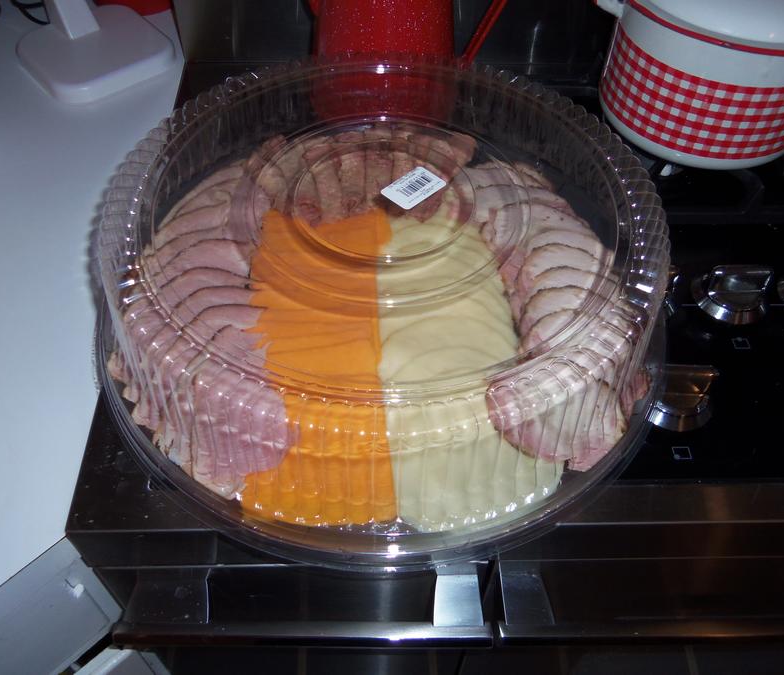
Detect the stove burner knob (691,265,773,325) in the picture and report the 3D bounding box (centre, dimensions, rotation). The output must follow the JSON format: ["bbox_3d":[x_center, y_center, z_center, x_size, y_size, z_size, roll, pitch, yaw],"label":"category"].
[{"bbox_3d":[0.300,-0.048,0.631,0.066,0.035,0.066,-1,55,0],"label":"stove burner knob"}]

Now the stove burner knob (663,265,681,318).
[{"bbox_3d":[0.224,-0.047,0.632,0.066,0.035,0.066,-1,55,0],"label":"stove burner knob"}]

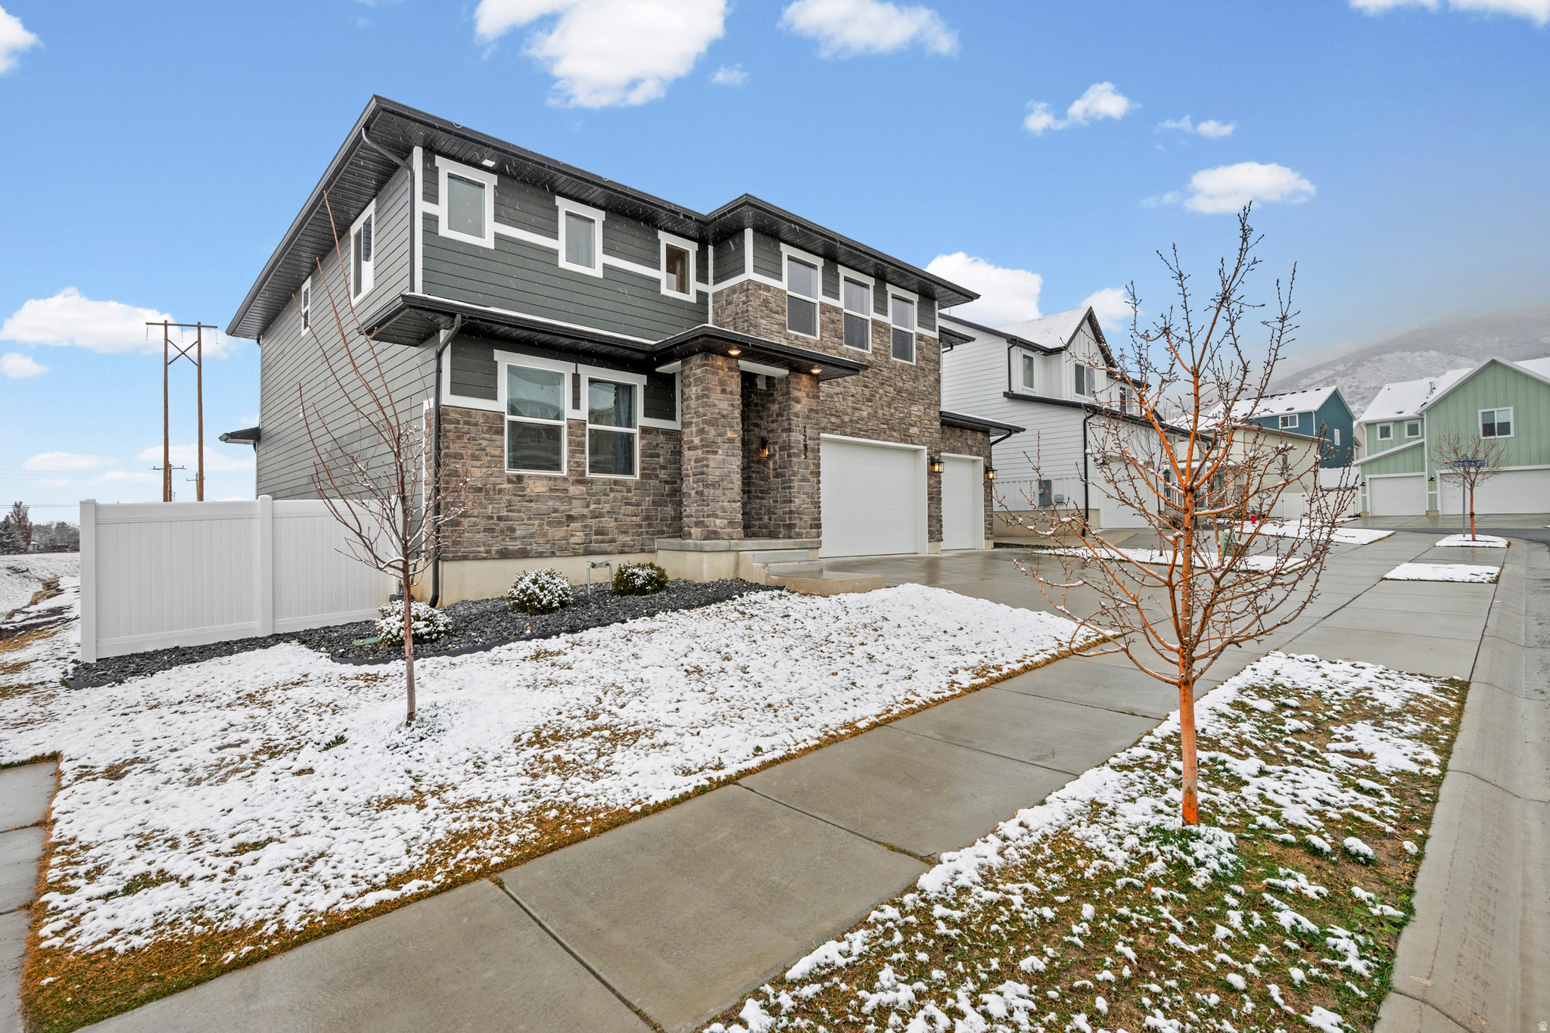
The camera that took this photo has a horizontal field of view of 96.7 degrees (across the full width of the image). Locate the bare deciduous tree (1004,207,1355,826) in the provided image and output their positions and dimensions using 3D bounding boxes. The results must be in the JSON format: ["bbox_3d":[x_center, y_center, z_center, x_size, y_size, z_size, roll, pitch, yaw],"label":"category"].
[{"bbox_3d":[2.079,0.030,3.720,1.620,3.250,1.620,0,0,-44],"label":"bare deciduous tree"}]

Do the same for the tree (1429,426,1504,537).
[{"bbox_3d":[23.618,-1.075,23.500,1.950,3.802,1.950,0,0,-44],"label":"tree"}]

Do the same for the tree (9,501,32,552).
[{"bbox_3d":[-114.991,1.754,105.000,2.600,7.941,2.600,0,0,-44],"label":"tree"}]

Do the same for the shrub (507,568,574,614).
[{"bbox_3d":[-3.127,0.986,9.186,0.840,0.596,0.815,0,0,-44],"label":"shrub"}]

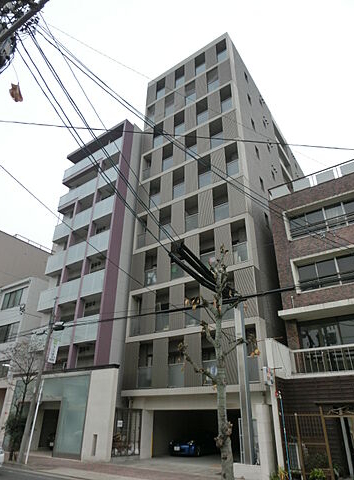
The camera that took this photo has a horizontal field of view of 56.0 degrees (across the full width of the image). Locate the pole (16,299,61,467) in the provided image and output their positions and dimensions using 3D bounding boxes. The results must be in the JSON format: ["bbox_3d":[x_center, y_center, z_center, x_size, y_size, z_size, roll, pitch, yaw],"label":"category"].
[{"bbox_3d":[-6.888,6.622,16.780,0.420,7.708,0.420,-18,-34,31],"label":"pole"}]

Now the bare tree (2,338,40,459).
[{"bbox_3d":[-7.884,7.971,16.899,1.650,5.433,1.550,-18,-34,31],"label":"bare tree"}]

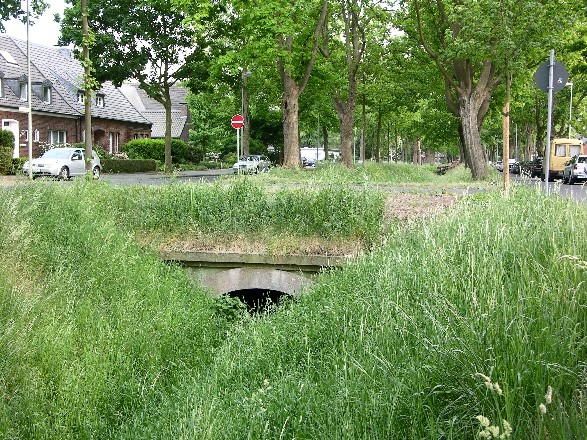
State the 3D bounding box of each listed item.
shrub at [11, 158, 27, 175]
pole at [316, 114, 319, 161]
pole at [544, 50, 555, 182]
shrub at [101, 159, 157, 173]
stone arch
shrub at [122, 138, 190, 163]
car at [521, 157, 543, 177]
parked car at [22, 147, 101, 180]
[{"bbox_3d":[-13.569,-2.654,35.200,0.950,0.820,0.850,1,5,13],"label":"shrub"},{"bbox_3d":[2.696,-8.763,80.000,0.150,6.300,0.150,1,5,13],"label":"pole"},{"bbox_3d":[4.569,-1.641,12.700,0.070,2.750,0.070,1,5,13],"label":"pole"},{"bbox_3d":[-10.186,-3.356,44.500,0.800,0.820,6.600,1,5,13],"label":"shrub"},{"bbox_3d":[-0.612,1.121,12.100,2.050,0.650,0.500,1,5,13],"label":"stone arch"},{"bbox_3d":[-10.004,-4.725,52.000,4.000,2.300,3.200,1,5,13],"label":"shrub"},{"bbox_3d":[17.989,-3.834,52.500,1.760,1.480,4.300,1,5,13],"label":"car"},{"bbox_3d":[-10.710,-2.603,33.100,1.740,1.440,4.170,1,5,12],"label":"parked car"}]

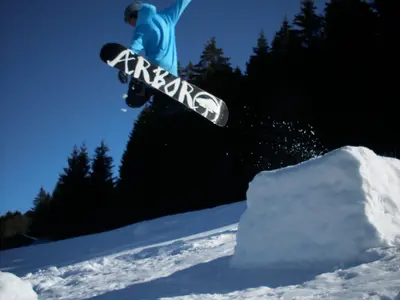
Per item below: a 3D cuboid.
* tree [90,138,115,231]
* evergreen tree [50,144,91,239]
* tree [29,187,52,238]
[{"bbox_3d":[-10.170,3.670,37.000,2.900,9.110,2.900,0,-6,0],"label":"tree"},{"bbox_3d":[-13.740,4.400,38.000,4.030,9.770,4.030,0,-6,0],"label":"evergreen tree"},{"bbox_3d":[-18.700,7.330,42.000,2.810,5.980,2.810,0,-6,0],"label":"tree"}]

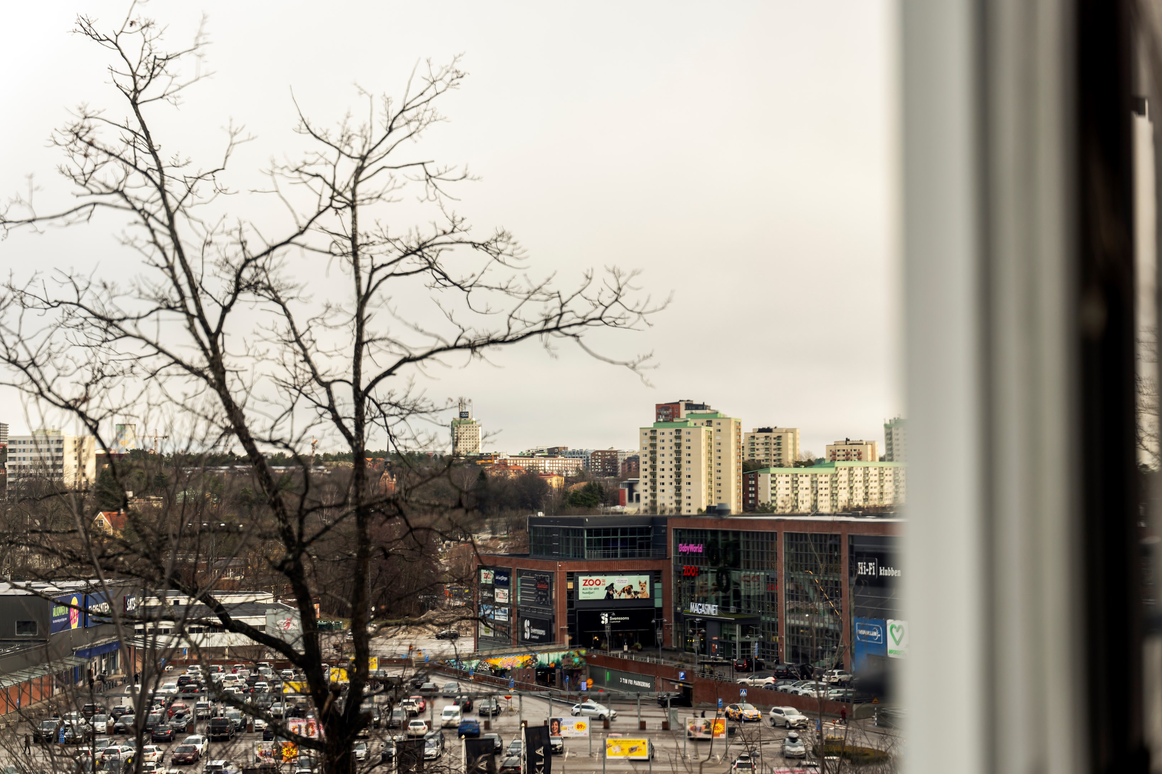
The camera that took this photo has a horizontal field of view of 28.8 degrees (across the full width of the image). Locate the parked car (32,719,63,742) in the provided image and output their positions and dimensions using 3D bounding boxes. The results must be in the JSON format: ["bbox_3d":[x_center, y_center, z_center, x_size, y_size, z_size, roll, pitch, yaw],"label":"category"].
[{"bbox_3d":[-48.510,31.350,205.950,1.880,1.720,4.600,0,-3,-3],"label":"parked car"}]

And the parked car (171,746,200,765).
[{"bbox_3d":[-33.020,30.630,189.180,1.770,1.390,4.400,0,-3,-2],"label":"parked car"}]

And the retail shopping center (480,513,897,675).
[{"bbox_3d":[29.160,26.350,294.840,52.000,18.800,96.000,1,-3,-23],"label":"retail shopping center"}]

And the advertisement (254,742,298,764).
[{"bbox_3d":[-24.970,29.990,185.500,3.550,1.780,0.150,0,-2,-2],"label":"advertisement"}]

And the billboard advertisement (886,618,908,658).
[{"bbox_3d":[35.480,28.250,253.000,0.300,4.100,4.400,1,-3,-23],"label":"billboard advertisement"}]

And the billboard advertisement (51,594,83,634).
[{"bbox_3d":[-62.310,27.410,273.990,0.300,4.250,14.000,0,-2,2],"label":"billboard advertisement"}]

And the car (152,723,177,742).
[{"bbox_3d":[-40.050,33.230,217.800,1.790,1.460,4.550,0,-2,-2],"label":"car"}]

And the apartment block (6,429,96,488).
[{"bbox_3d":[-185.180,26.190,790.000,22.000,23.000,22.000,-1,-3,15],"label":"apartment block"}]

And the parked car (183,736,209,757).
[{"bbox_3d":[-33.170,30.770,193.750,1.820,1.550,4.500,0,-3,-2],"label":"parked car"}]

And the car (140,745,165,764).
[{"bbox_3d":[-38.380,32.720,202.150,1.770,1.460,4.250,0,-2,-2],"label":"car"}]

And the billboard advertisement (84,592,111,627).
[{"bbox_3d":[-58.020,26.730,272.000,0.400,4.100,11.000,0,-3,2],"label":"billboard advertisement"}]

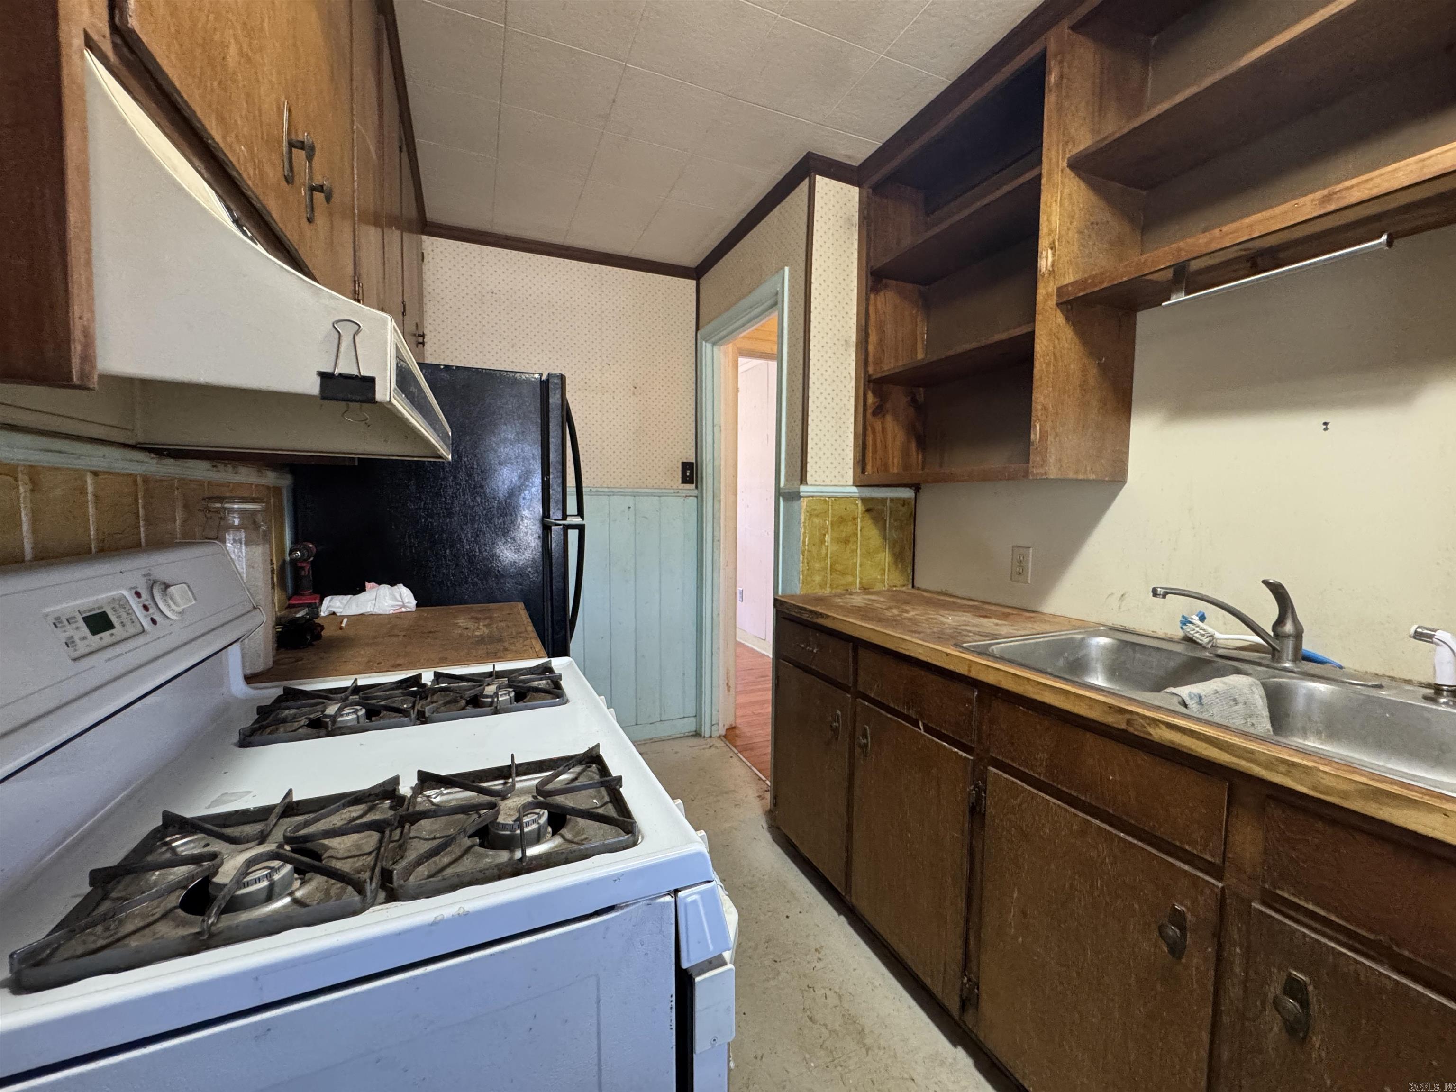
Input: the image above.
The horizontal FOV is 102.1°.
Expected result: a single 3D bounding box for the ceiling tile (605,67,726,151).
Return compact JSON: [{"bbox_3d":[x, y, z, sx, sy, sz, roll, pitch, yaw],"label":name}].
[{"bbox_3d":[-0.196,-1.316,1.785,0.305,0.014,0.305,-1,4,-23],"label":"ceiling tile"}]

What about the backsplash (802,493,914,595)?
[{"bbox_3d":[0.491,-0.009,2.185,0.509,0.352,0.012,-1,4,-23],"label":"backsplash"}]

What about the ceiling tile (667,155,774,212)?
[{"bbox_3d":[-0.037,-1.341,2.185,0.305,0.014,0.305,-1,4,-23],"label":"ceiling tile"}]

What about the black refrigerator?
[{"bbox_3d":[-0.993,0.239,2.149,0.792,1.596,0.760,-1,4,-23],"label":"black refrigerator"}]

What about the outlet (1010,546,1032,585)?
[{"bbox_3d":[0.916,0.060,1.845,0.010,0.116,0.073,-1,4,-23],"label":"outlet"}]

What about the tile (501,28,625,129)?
[{"bbox_3d":[-0.475,-1.310,1.664,0.305,0.014,0.305,-1,4,-23],"label":"tile"}]

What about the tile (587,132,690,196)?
[{"bbox_3d":[-0.325,-1.364,2.118,0.307,0.014,0.312,-1,4,-23],"label":"tile"}]

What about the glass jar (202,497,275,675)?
[{"bbox_3d":[-0.893,0.069,1.070,0.093,0.307,0.094,-1,4,-23],"label":"glass jar"}]

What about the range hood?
[{"bbox_3d":[-0.637,-0.263,0.749,0.470,0.240,0.750,-1,4,-24],"label":"range hood"}]

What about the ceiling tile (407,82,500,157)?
[{"bbox_3d":[-0.872,-1.355,1.877,0.265,0.014,0.307,-1,4,-23],"label":"ceiling tile"}]

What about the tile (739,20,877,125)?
[{"bbox_3d":[0.205,-1.302,1.627,0.305,0.014,0.305,-1,4,-23],"label":"tile"}]

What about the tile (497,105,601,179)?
[{"bbox_3d":[-0.596,-1.330,1.943,0.305,0.014,0.305,-1,4,-23],"label":"tile"}]

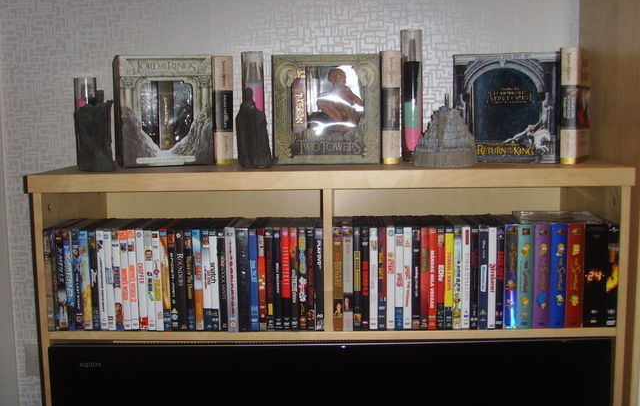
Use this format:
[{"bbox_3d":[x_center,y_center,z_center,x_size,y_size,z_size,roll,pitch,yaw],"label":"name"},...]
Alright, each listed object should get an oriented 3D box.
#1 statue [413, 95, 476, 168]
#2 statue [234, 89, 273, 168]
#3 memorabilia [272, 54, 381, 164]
[{"bbox_3d":[0.236,-0.139,1.381,0.115,0.137,0.105,3,8,29],"label":"statue"},{"bbox_3d":[-0.130,-0.148,1.435,0.066,0.153,0.066,1,7,14],"label":"statue"},{"bbox_3d":[0.013,-0.198,1.552,0.218,0.221,0.150,-1,7,-2],"label":"memorabilia"}]

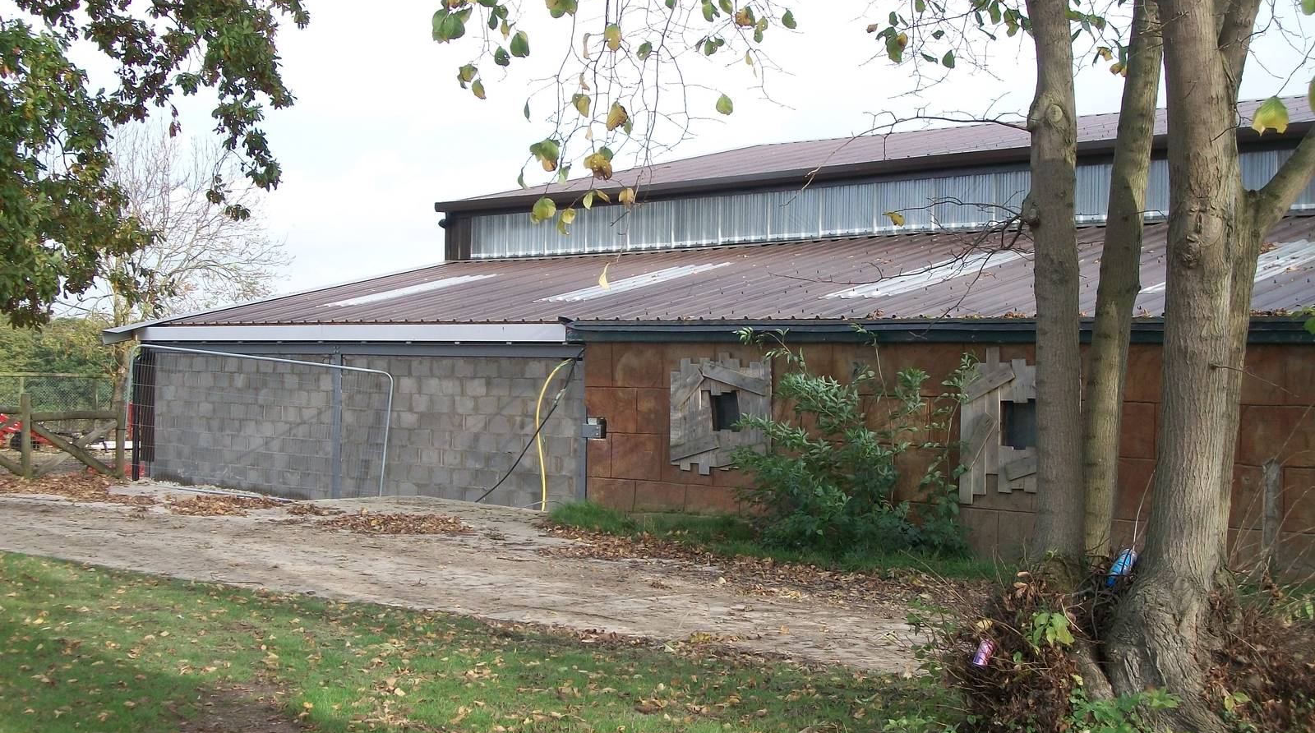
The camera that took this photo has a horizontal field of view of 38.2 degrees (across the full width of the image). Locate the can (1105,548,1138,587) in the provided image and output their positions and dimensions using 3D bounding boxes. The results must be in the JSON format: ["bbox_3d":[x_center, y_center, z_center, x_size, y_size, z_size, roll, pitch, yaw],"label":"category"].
[{"bbox_3d":[2.080,0.896,8.500,0.067,0.205,0.067,35,-23,15],"label":"can"}]

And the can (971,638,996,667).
[{"bbox_3d":[1.428,1.252,8.300,0.066,0.115,0.064,21,-17,7],"label":"can"}]

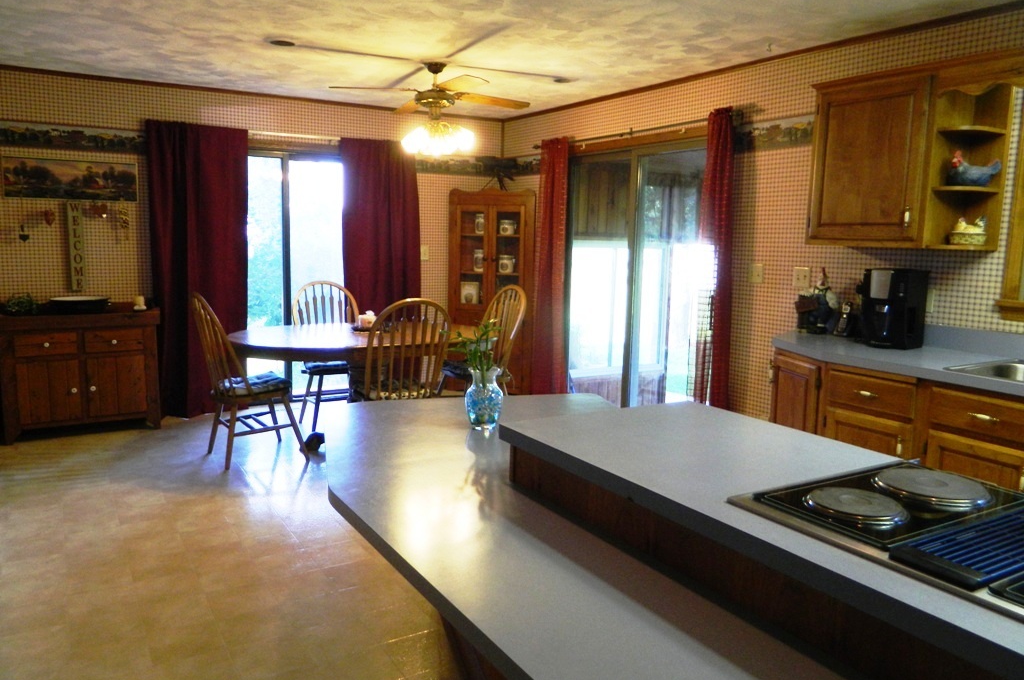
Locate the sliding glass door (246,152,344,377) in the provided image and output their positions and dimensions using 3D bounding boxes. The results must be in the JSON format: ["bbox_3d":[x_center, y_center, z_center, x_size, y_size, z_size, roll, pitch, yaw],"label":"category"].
[{"bbox_3d":[-1.793,-0.482,6.007,1.750,2.040,0.100,-4,10,-32],"label":"sliding glass door"}]

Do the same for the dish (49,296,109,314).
[{"bbox_3d":[-2.970,-0.242,5.077,0.410,0.075,0.410,-4,10,-32],"label":"dish"}]

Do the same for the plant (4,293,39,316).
[{"bbox_3d":[-3.218,-0.236,4.839,0.190,0.150,0.180,-4,10,-32],"label":"plant"}]

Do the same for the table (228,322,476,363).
[{"bbox_3d":[-1.010,0.327,4.947,1.660,0.750,1.080,-1,9,-15],"label":"table"}]

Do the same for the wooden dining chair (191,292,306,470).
[{"bbox_3d":[-1.643,0.213,4.597,0.585,1.055,0.530,-5,10,-35],"label":"wooden dining chair"}]

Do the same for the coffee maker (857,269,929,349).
[{"bbox_3d":[1.829,-0.154,3.559,0.235,0.370,0.215,-4,10,-33],"label":"coffee maker"}]

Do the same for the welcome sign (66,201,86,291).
[{"bbox_3d":[-3.054,-0.653,5.186,0.088,0.610,0.020,-4,10,-32],"label":"welcome sign"}]

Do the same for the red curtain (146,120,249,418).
[{"bbox_3d":[-2.308,-0.497,5.562,0.690,2.170,0.130,-4,10,-32],"label":"red curtain"}]

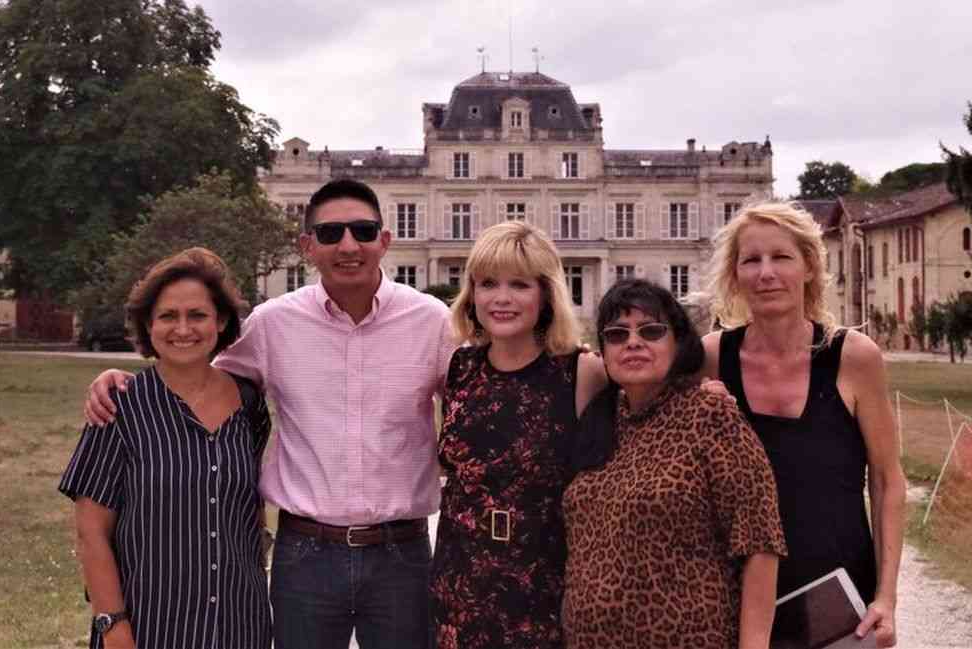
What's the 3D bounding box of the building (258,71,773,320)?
[{"bbox_3d":[2.200,-8.000,128.000,35.800,19.500,16.000,0,0,-1],"label":"building"}]

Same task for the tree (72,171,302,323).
[{"bbox_3d":[-15.200,-3.000,88.000,11.200,9.400,10.500,0,0,0],"label":"tree"}]

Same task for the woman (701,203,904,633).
[{"bbox_3d":[0.690,0.585,3.870,0.510,1.700,0.360,0,0,16],"label":"woman"}]

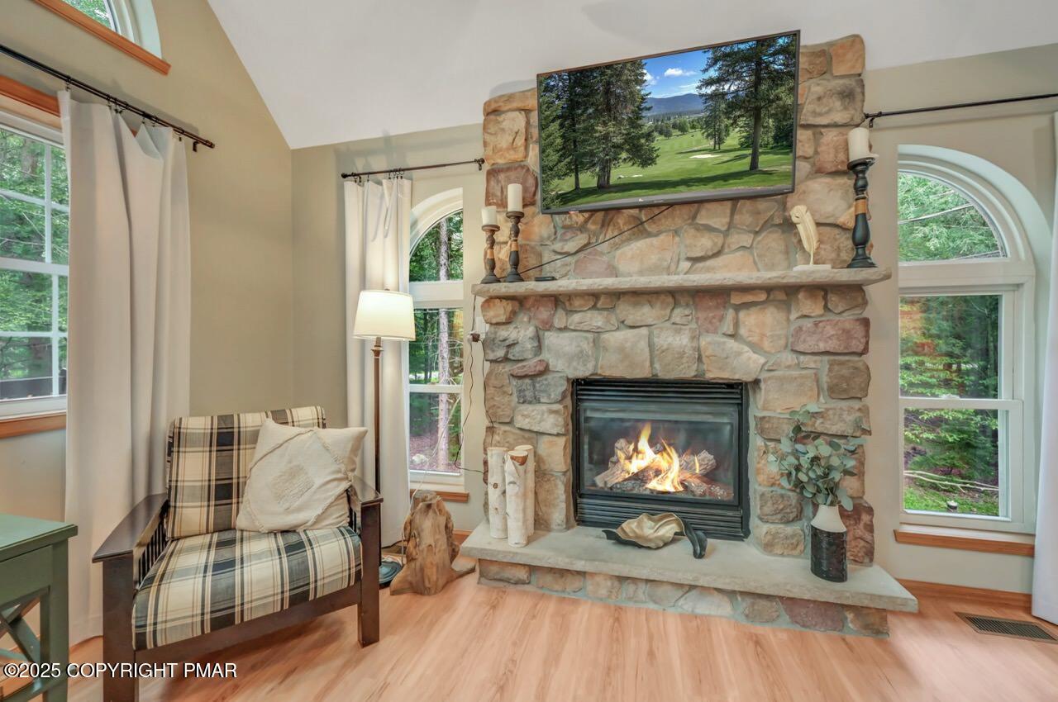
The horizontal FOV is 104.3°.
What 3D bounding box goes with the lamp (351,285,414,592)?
[{"bbox_3d":[-0.750,0.416,2.105,0.309,1.470,0.309,0,0,13],"label":"lamp"}]

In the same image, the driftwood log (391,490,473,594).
[{"bbox_3d":[-0.465,0.921,2.039,0.332,0.460,0.303,0,0,13],"label":"driftwood log"}]

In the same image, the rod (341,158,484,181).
[{"bbox_3d":[-0.696,-1.068,2.423,0.926,0.064,0.082,0,0,13],"label":"rod"}]

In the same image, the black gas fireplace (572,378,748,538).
[{"bbox_3d":[0.681,0.546,2.238,0.854,0.790,0.291,0,0,13],"label":"black gas fireplace"}]

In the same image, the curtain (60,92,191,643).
[{"bbox_3d":[-1.686,0.077,1.755,0.117,2.103,0.449,0,0,13],"label":"curtain"}]

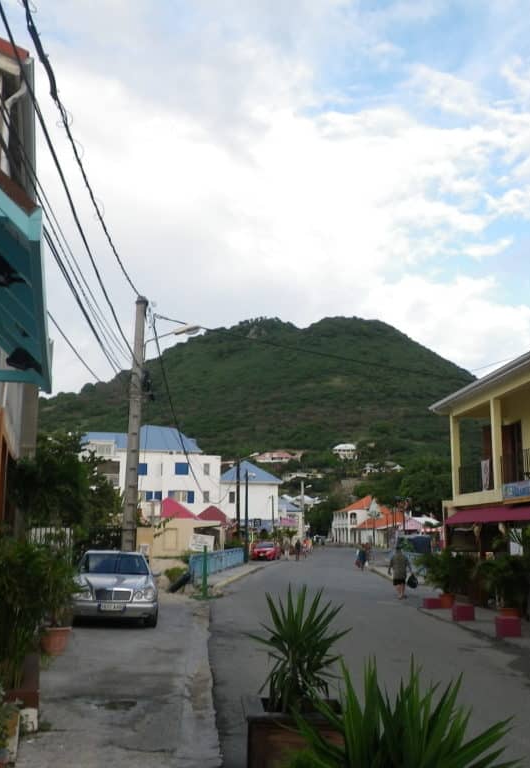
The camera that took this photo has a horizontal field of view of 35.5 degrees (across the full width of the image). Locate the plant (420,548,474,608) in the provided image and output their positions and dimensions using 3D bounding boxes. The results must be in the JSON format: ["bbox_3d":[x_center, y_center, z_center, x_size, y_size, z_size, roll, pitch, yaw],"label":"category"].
[{"bbox_3d":[4.764,5.092,21.742,1.300,1.519,1.400,1,-11,-3],"label":"plant"}]

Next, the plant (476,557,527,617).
[{"bbox_3d":[5.018,4.323,17.500,1.050,1.430,1.050,0,-11,0],"label":"plant"}]

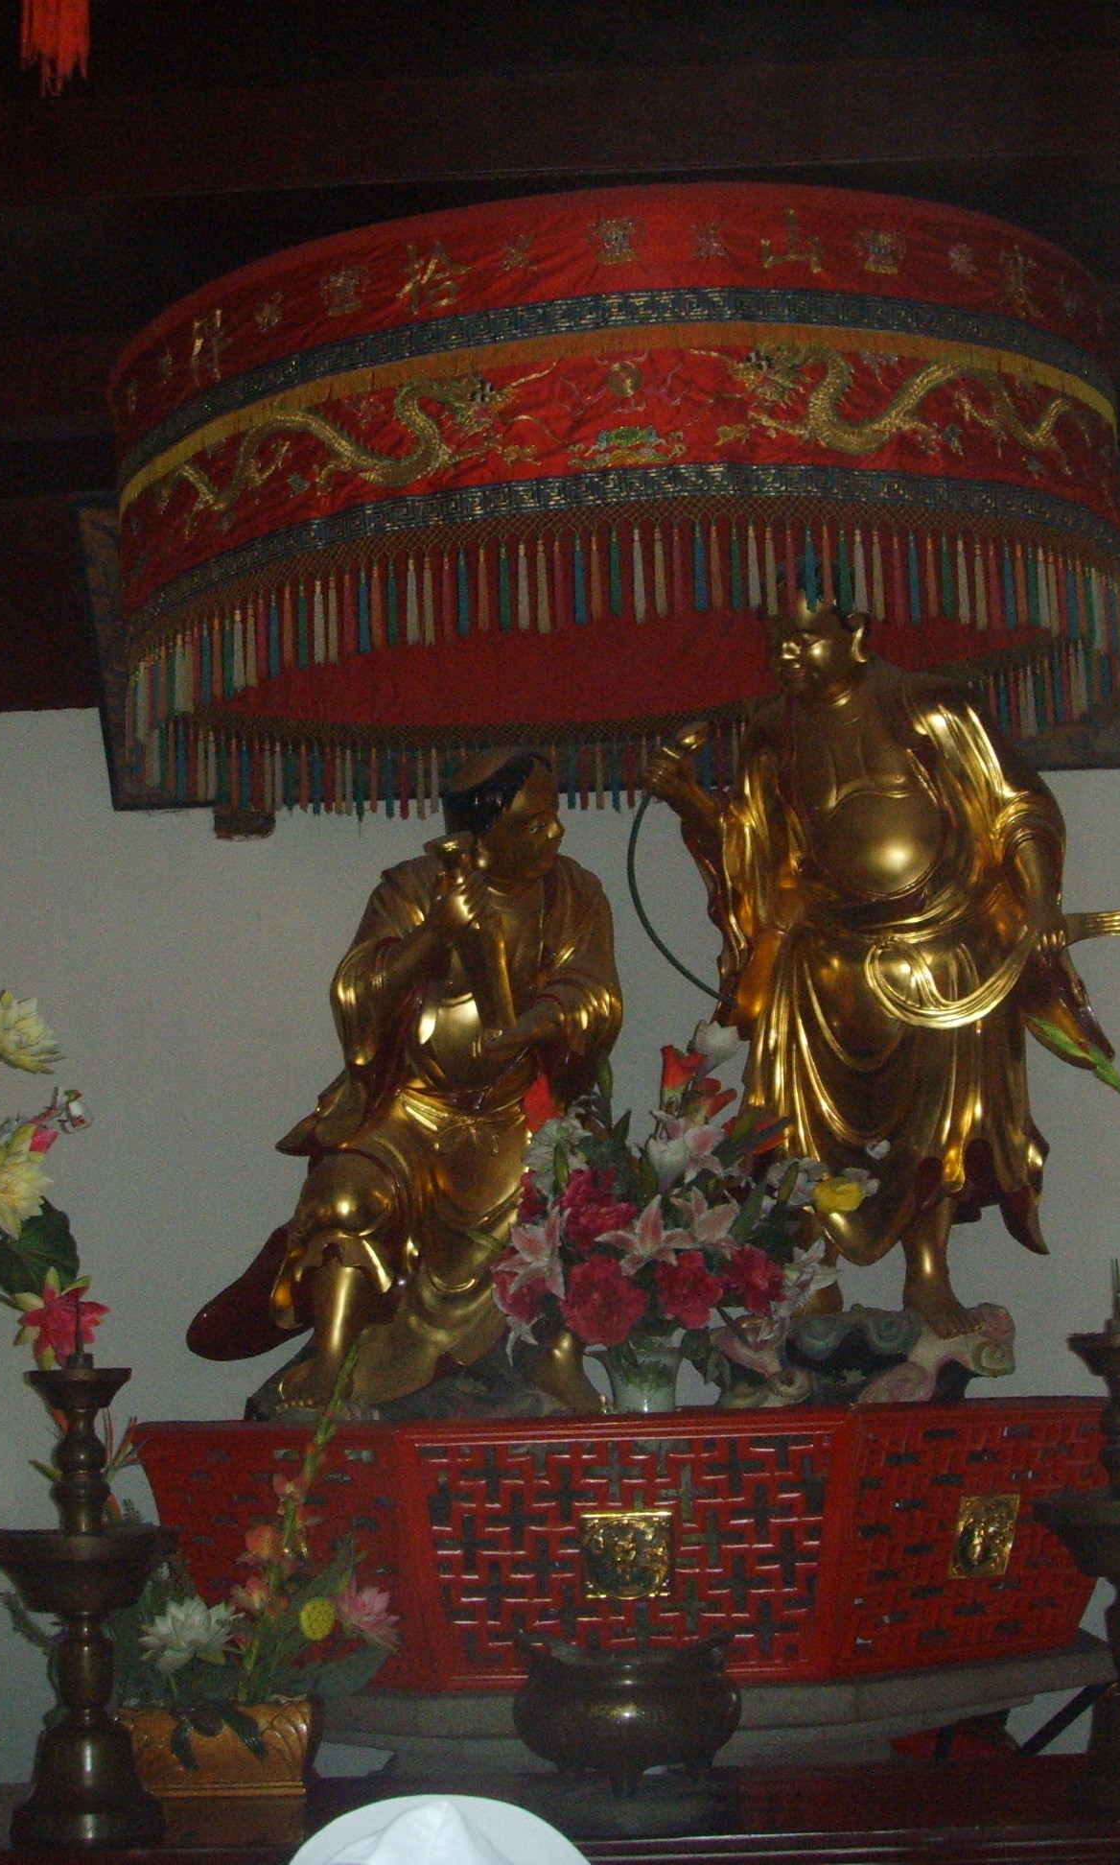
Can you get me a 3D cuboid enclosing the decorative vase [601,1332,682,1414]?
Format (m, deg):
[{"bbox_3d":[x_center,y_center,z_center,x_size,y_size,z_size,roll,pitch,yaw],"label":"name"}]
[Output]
[{"bbox_3d":[0.135,0.745,4.741,0.148,0.132,0.148,-2,-9,2],"label":"decorative vase"}]

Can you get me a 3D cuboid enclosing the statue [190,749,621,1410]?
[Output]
[{"bbox_3d":[-0.297,0.301,5.287,0.787,1.156,0.720,-2,-9,2],"label":"statue"}]

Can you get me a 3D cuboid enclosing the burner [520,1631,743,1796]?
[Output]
[{"bbox_3d":[0.088,1.020,3.664,0.293,0.179,0.270,-2,-9,2],"label":"burner"}]

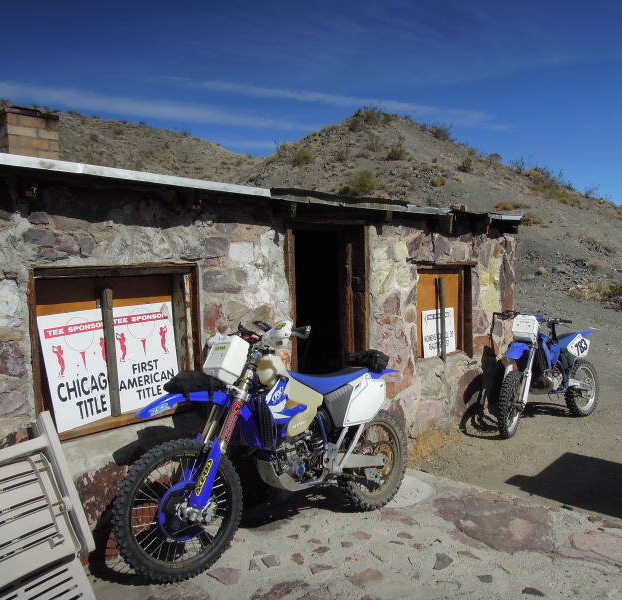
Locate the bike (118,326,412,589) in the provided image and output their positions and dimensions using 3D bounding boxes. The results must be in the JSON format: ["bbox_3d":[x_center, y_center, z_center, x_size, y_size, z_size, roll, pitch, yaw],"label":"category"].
[{"bbox_3d":[-0.110,0.758,3.269,2.160,1.290,0.840,0,0,-45],"label":"bike"}]

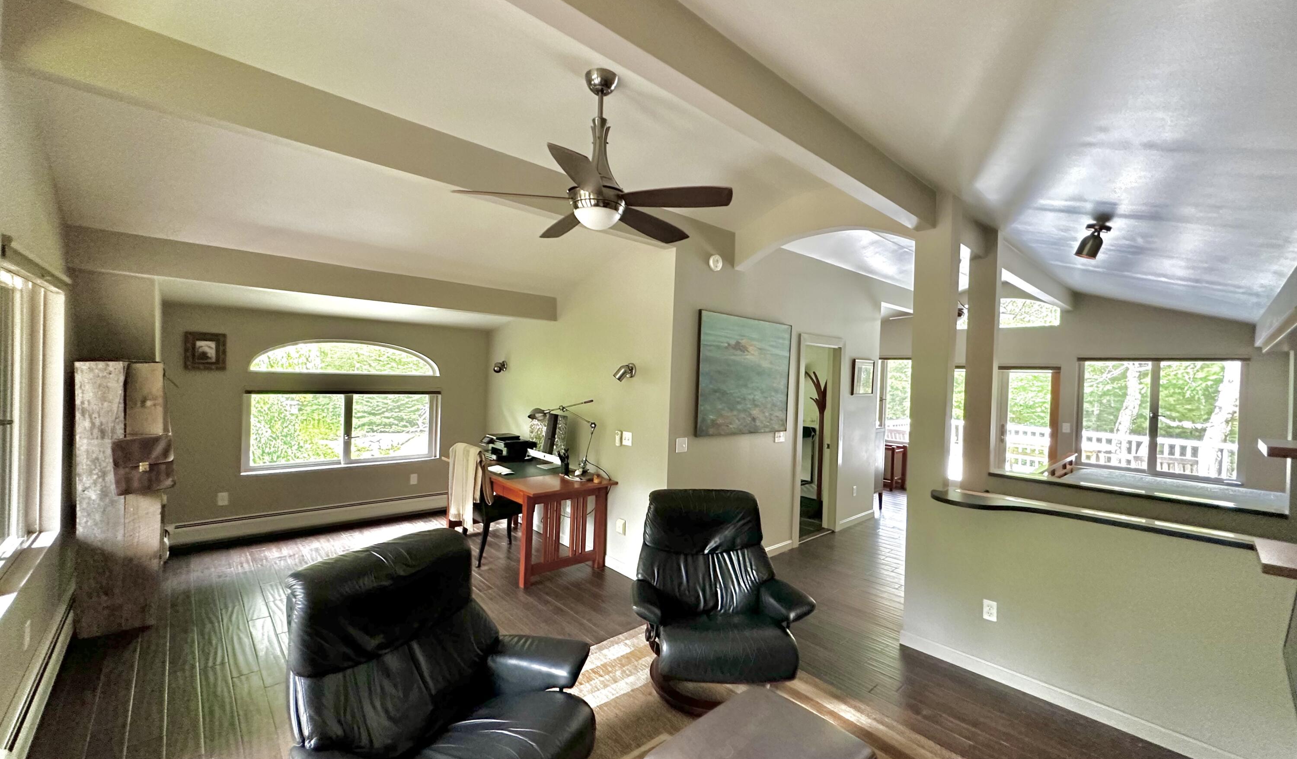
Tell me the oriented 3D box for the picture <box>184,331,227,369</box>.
[{"bbox_3d":[-3.819,-0.243,4.534,0.278,0.318,0.032,2,0,-42],"label":"picture"}]

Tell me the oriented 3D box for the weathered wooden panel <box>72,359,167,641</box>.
[{"bbox_3d":[-3.173,0.695,3.138,0.370,1.600,0.130,2,0,-42],"label":"weathered wooden panel"}]

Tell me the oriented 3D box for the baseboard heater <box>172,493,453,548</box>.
[{"bbox_3d":[-3.077,1.379,5.337,2.700,0.210,0.075,2,0,-42],"label":"baseboard heater"}]

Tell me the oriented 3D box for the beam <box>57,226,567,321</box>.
[{"bbox_3d":[-2.172,-0.731,4.171,3.260,0.235,0.170,2,0,-42],"label":"beam"}]

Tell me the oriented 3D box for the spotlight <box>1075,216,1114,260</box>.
[{"bbox_3d":[2.587,-0.798,3.055,0.120,0.202,0.158,2,0,-42],"label":"spotlight"}]

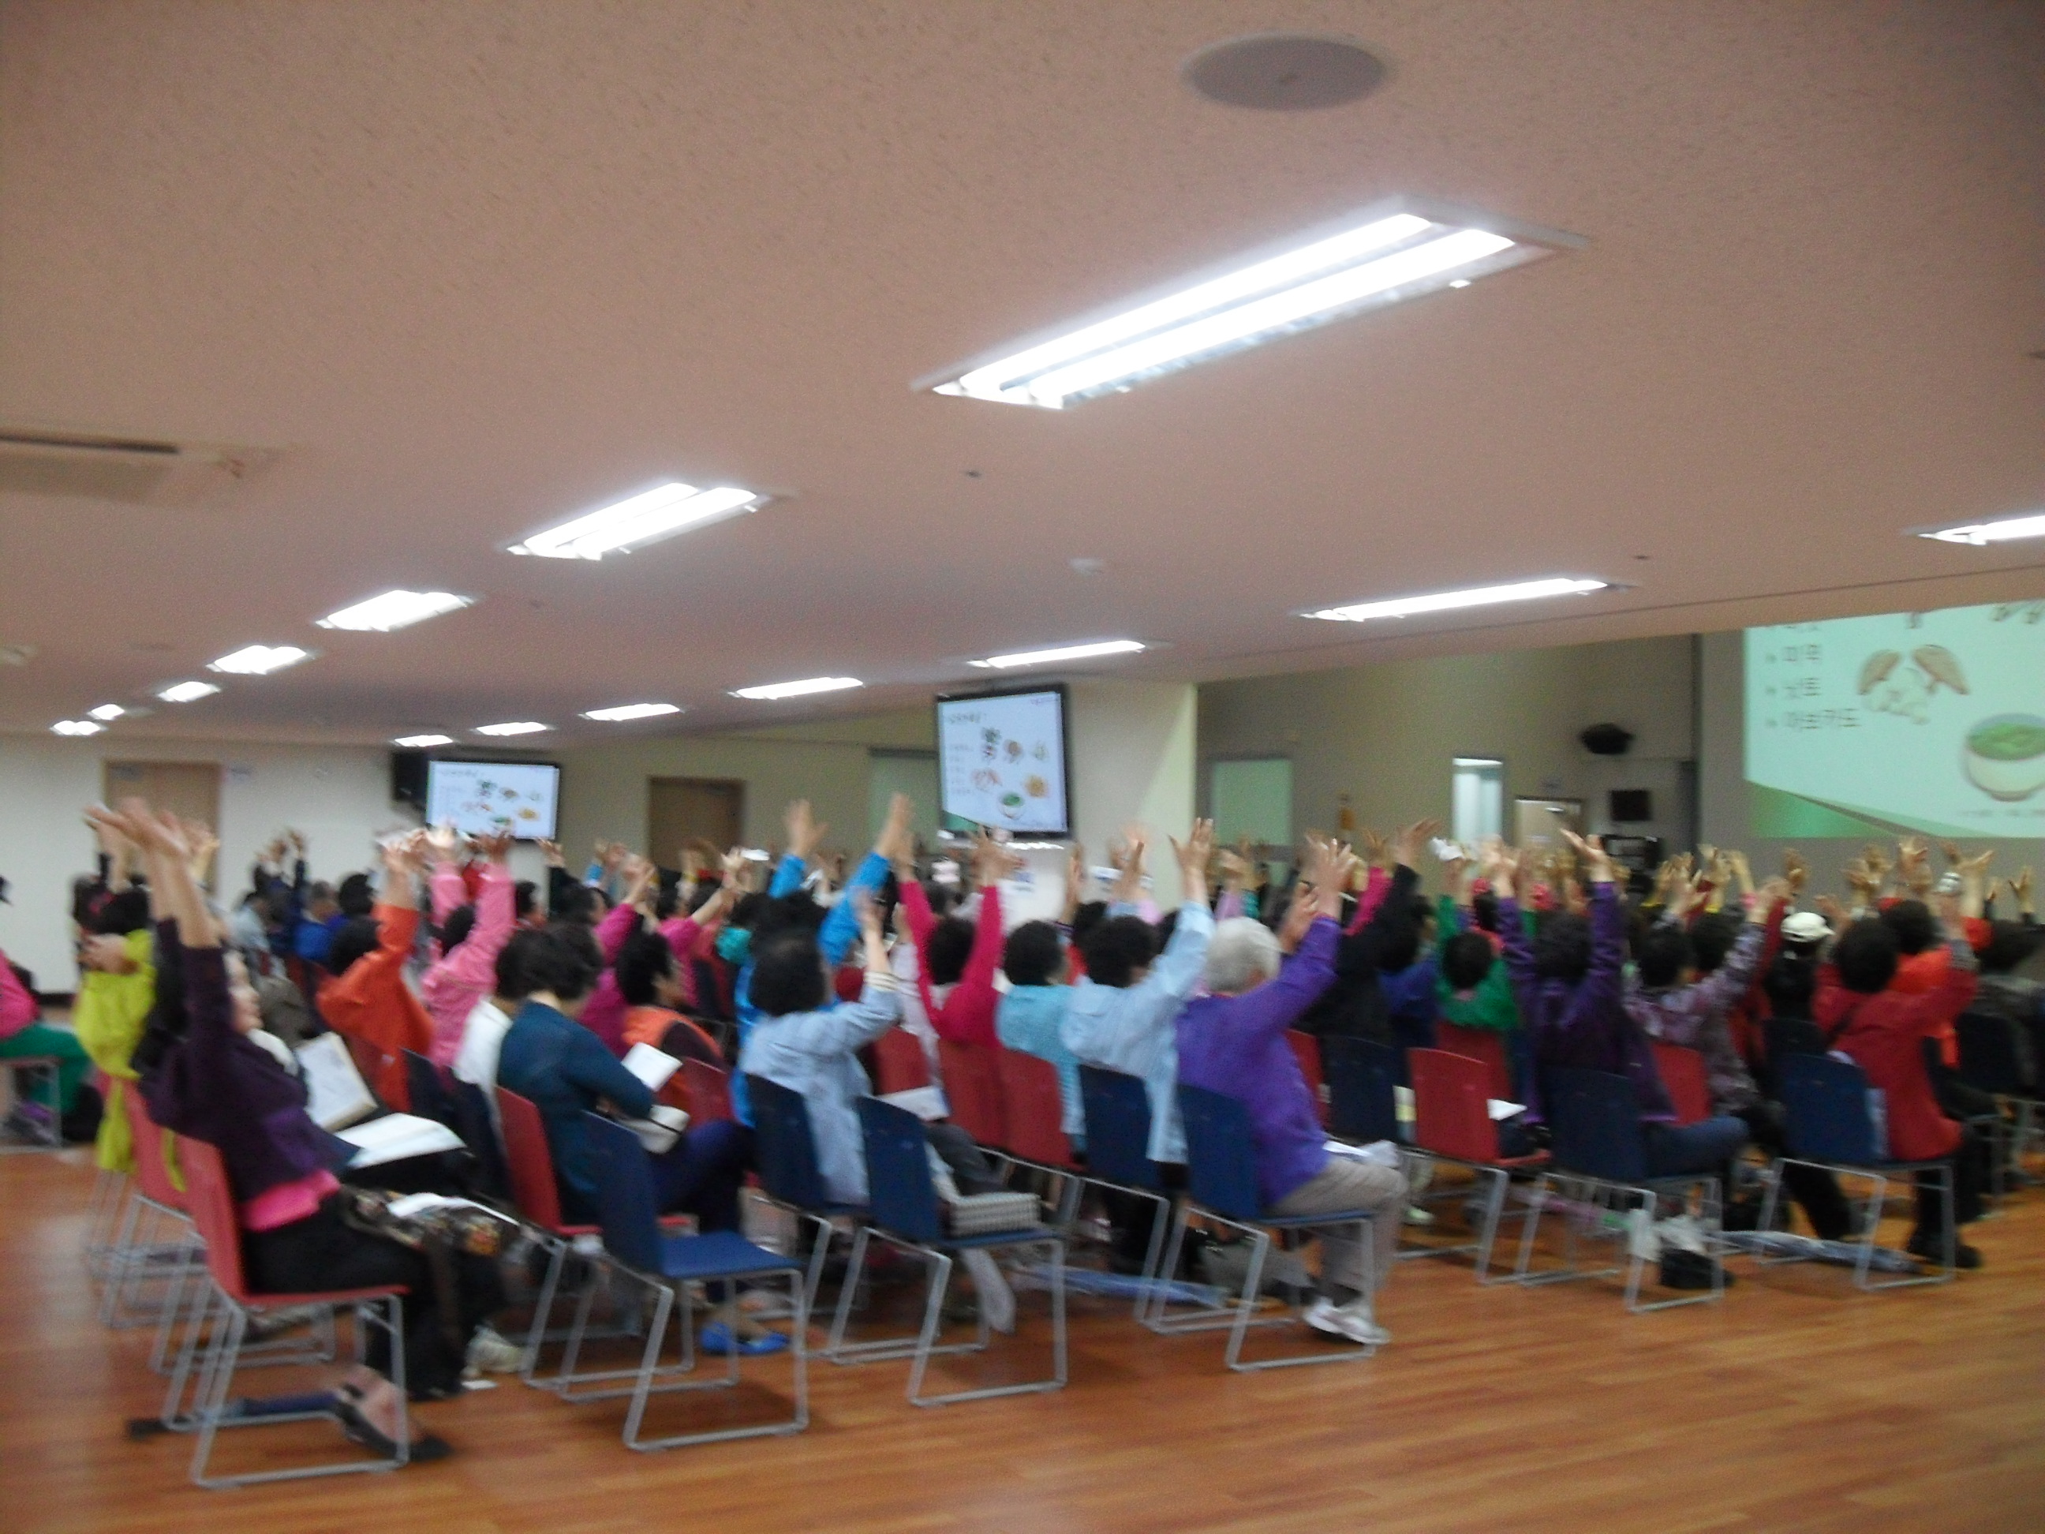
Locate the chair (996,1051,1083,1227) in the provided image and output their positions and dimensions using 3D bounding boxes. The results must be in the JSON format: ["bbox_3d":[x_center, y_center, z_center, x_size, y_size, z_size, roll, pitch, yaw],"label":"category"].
[{"bbox_3d":[0.208,1.485,7.755,0.520,0.810,0.520,3,-3,-30],"label":"chair"}]

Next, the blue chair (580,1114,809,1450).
[{"bbox_3d":[-0.925,1.383,5.733,0.535,0.800,0.535,3,-3,-30],"label":"blue chair"}]

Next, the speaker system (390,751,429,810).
[{"bbox_3d":[-5.675,0.111,19.200,0.360,0.500,0.360,3,-3,-35],"label":"speaker system"}]

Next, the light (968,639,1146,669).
[{"bbox_3d":[0.148,-0.462,8.332,0.300,0.070,1.220,2,-2,-30],"label":"light"}]

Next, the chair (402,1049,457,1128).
[{"bbox_3d":[-1.956,1.412,7.353,0.500,0.799,0.505,2,-2,-30],"label":"chair"}]

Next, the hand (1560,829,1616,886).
[{"bbox_3d":[2.079,0.332,7.610,0.160,0.210,0.110,3,-3,-30],"label":"hand"}]

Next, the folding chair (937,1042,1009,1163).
[{"bbox_3d":[-0.065,1.498,8.223,0.520,0.810,0.520,3,-3,-30],"label":"folding chair"}]

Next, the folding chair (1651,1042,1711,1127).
[{"bbox_3d":[2.905,1.592,8.886,0.520,0.810,0.520,3,-3,-30],"label":"folding chair"}]

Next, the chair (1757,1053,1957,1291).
[{"bbox_3d":[3.292,1.572,8.162,0.520,0.810,0.520,3,-3,-27],"label":"chair"}]

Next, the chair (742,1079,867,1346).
[{"bbox_3d":[-0.620,1.426,6.761,0.520,0.810,0.520,3,-3,-34],"label":"chair"}]

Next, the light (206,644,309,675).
[{"bbox_3d":[-3.407,-0.493,9.235,0.300,0.070,1.220,2,-2,-30],"label":"light"}]

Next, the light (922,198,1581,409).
[{"bbox_3d":[0.266,-0.677,3.118,0.308,0.070,1.285,3,-3,-30],"label":"light"}]

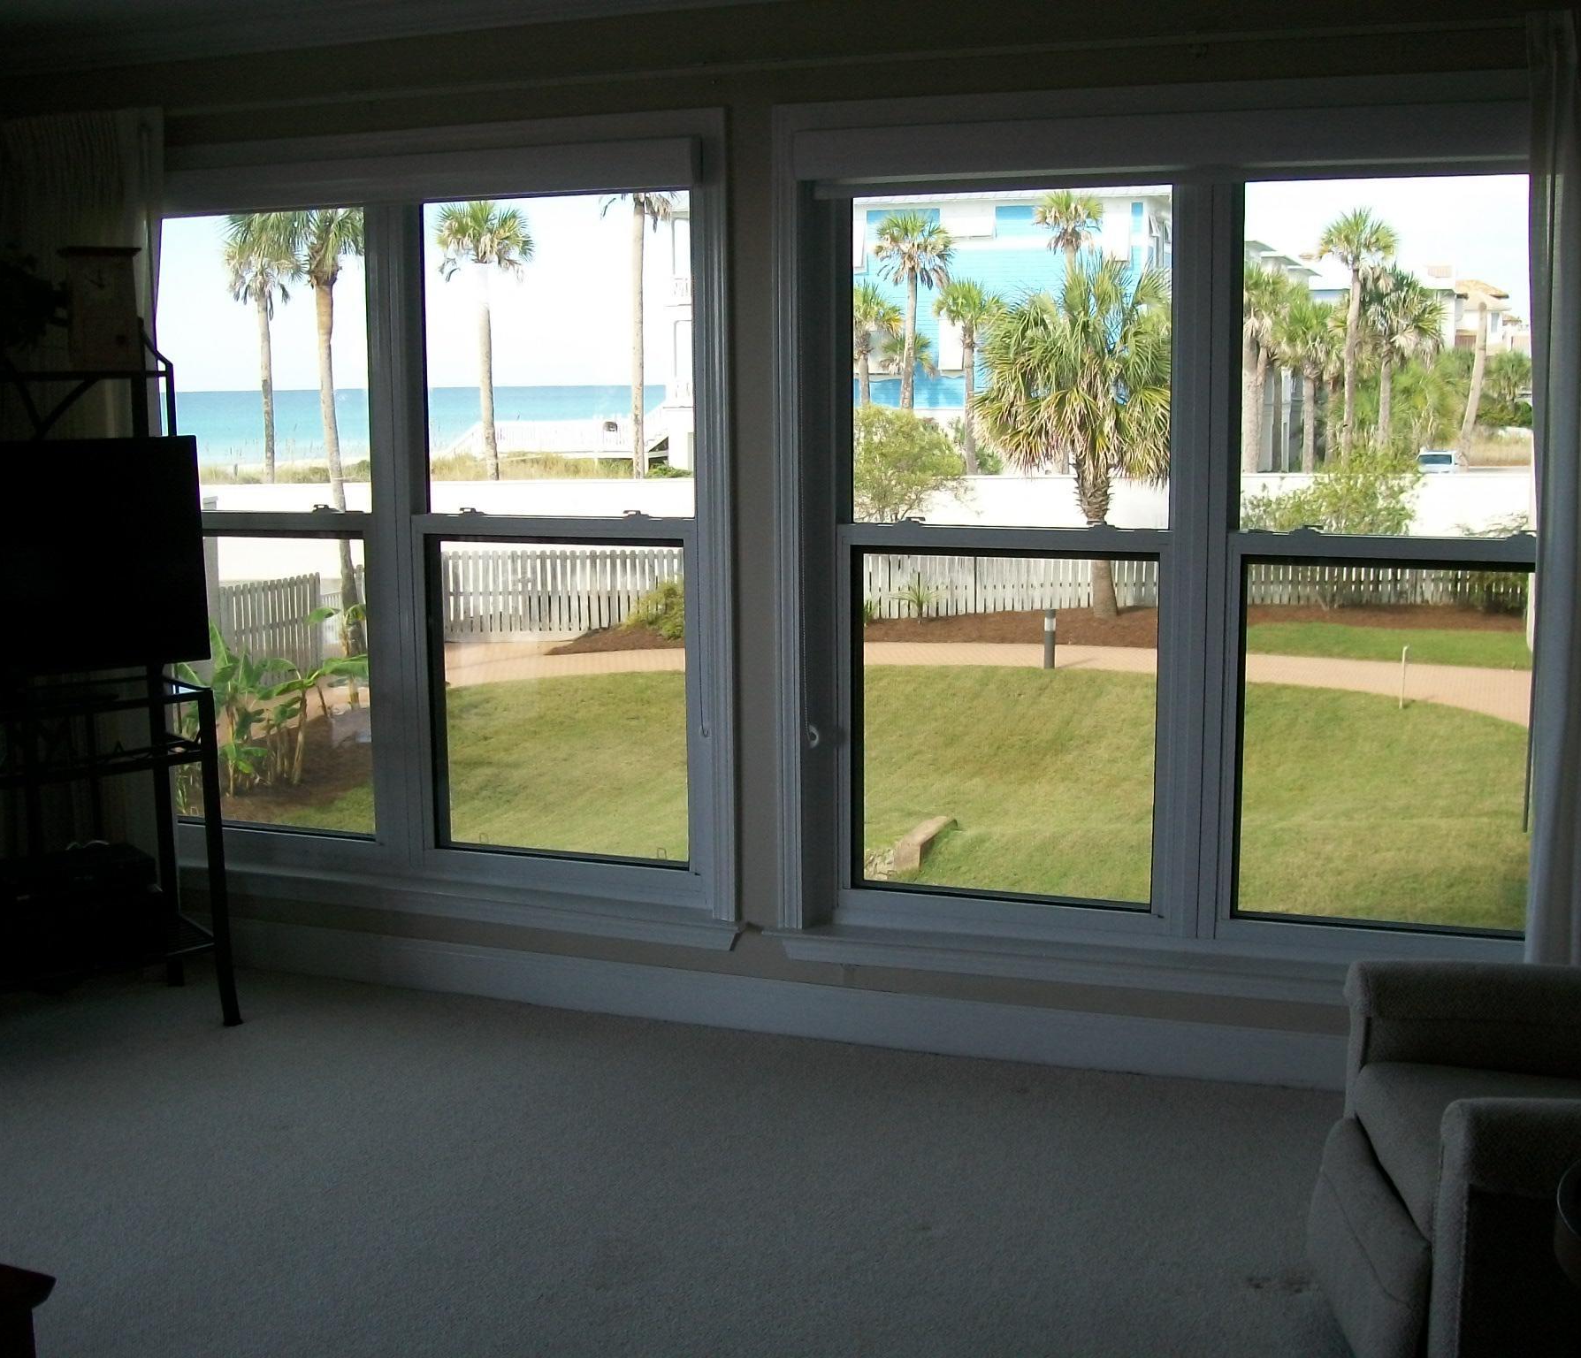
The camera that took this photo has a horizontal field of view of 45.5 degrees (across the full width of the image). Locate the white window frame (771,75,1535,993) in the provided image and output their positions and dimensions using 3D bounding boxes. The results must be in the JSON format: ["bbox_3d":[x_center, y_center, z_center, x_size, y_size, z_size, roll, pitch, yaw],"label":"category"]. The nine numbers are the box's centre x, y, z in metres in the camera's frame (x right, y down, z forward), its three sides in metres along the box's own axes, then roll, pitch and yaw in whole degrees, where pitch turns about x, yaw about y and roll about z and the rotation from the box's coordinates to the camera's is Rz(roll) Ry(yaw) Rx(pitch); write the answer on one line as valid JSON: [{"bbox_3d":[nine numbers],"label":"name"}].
[{"bbox_3d":[0.820,-0.275,4.048,1.786,1.955,0.170,3,9,20],"label":"white window frame"}]

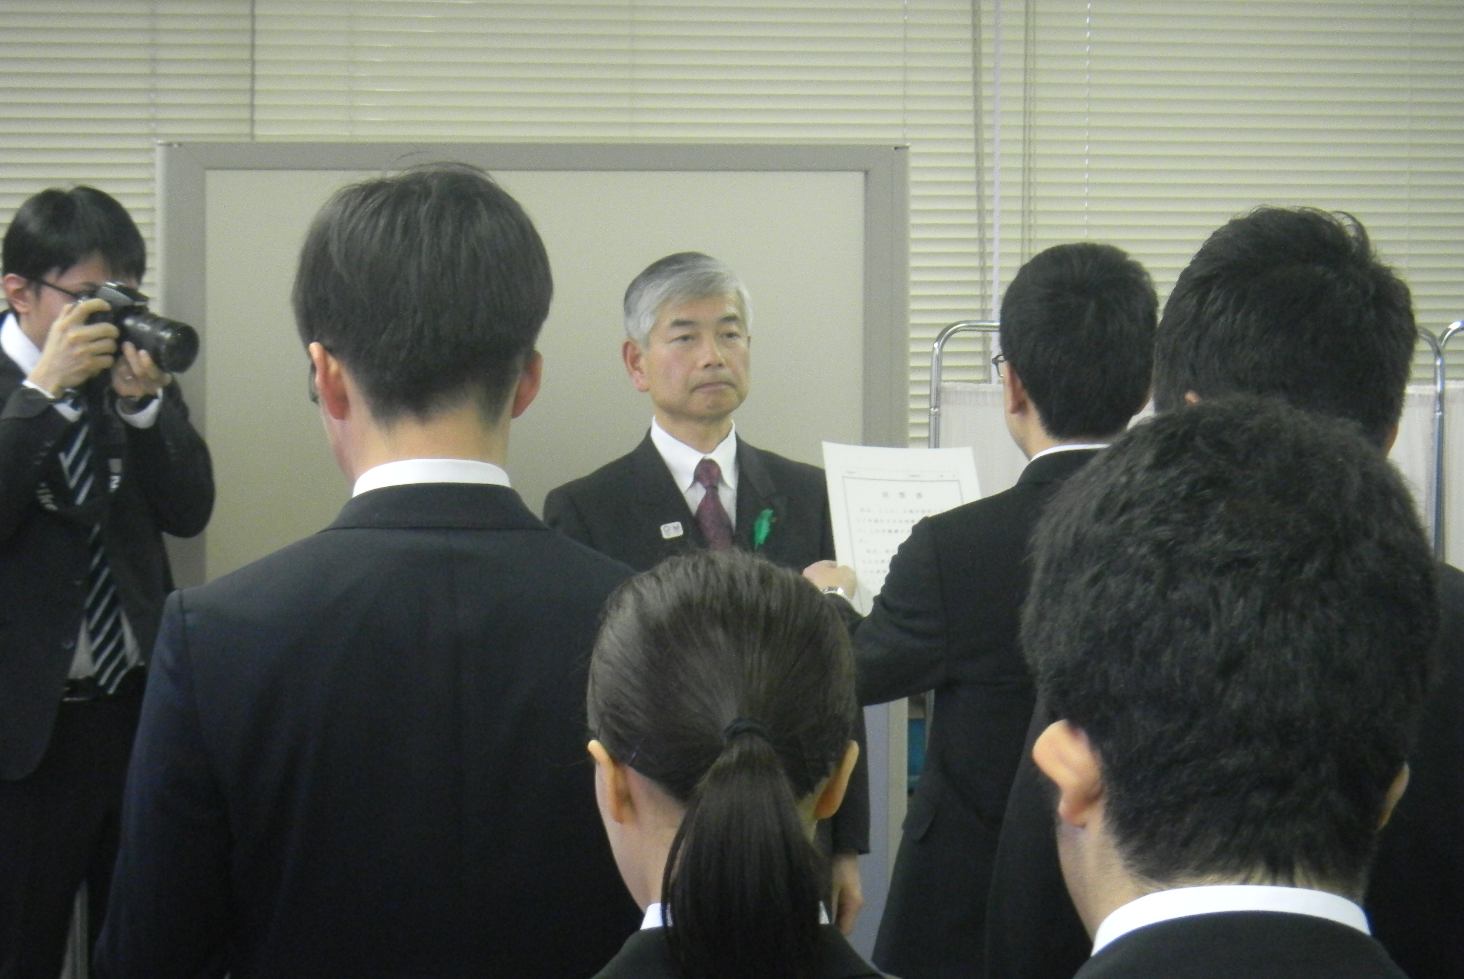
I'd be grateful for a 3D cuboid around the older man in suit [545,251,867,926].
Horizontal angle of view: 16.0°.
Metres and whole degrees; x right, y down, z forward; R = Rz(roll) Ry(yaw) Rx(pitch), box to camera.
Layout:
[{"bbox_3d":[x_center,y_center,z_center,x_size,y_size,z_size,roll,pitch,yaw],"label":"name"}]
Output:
[{"bbox_3d":[-0.050,0.508,7.400,0.500,1.690,0.290,-1,3,-22],"label":"older man in suit"}]

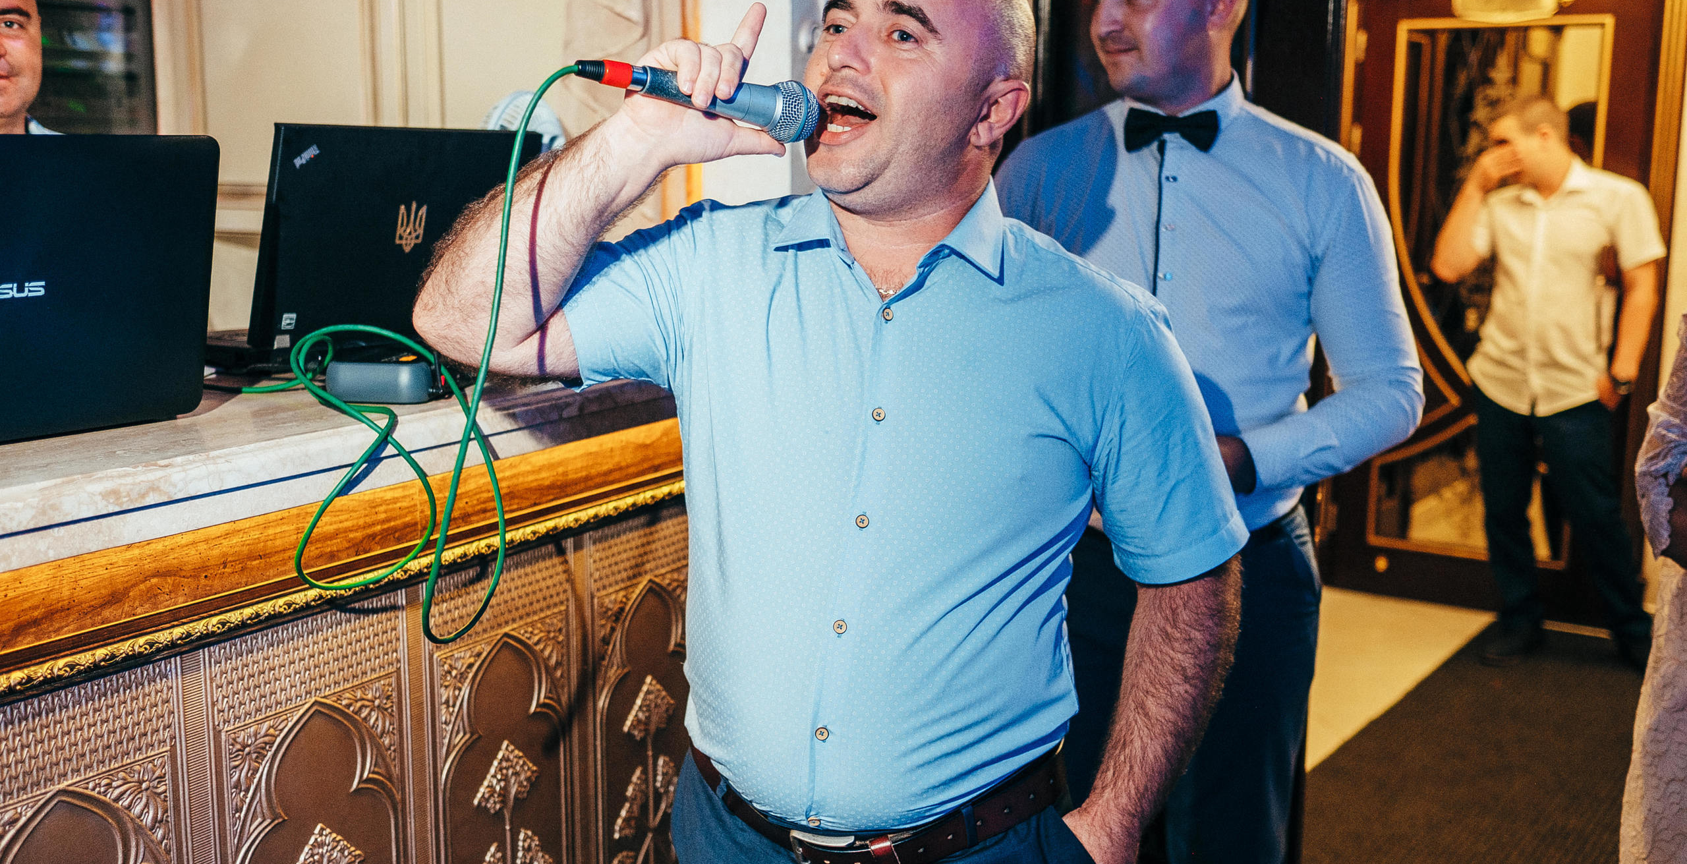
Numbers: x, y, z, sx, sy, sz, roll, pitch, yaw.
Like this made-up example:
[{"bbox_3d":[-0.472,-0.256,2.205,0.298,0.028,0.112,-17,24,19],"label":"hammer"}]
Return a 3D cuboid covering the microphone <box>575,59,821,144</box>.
[{"bbox_3d":[-0.114,-0.272,1.315,0.212,0.051,0.051,7,12,-30],"label":"microphone"}]

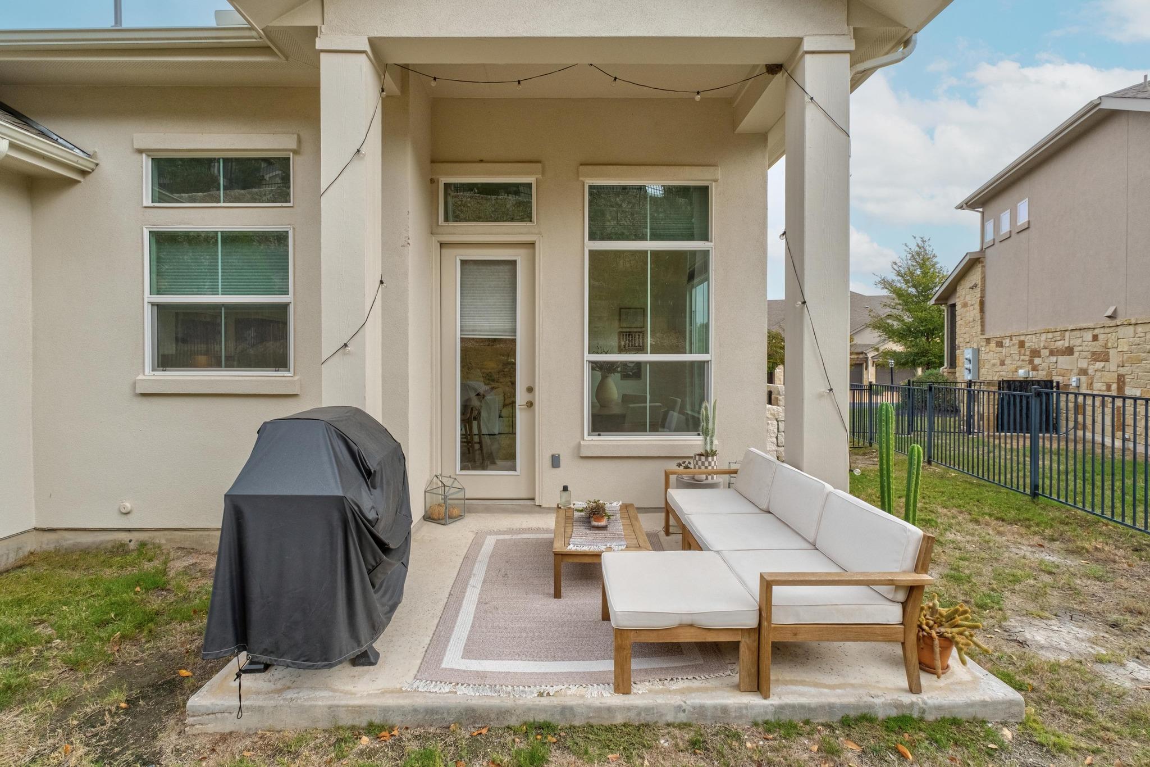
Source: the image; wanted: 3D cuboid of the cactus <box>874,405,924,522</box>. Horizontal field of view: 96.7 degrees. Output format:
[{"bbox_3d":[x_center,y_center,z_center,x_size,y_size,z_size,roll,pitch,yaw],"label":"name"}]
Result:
[{"bbox_3d":[1.845,0.750,2.910,0.310,1.240,0.300,0,3,0],"label":"cactus"}]

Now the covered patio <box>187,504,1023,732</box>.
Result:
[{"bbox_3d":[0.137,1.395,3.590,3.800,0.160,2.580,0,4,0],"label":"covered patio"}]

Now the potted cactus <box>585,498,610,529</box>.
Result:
[{"bbox_3d":[0.166,0.925,3.660,0.200,0.185,0.190,0,3,0],"label":"potted cactus"}]

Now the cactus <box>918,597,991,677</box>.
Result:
[{"bbox_3d":[1.780,1.180,2.450,0.340,0.320,0.300,0,1,0],"label":"cactus"}]

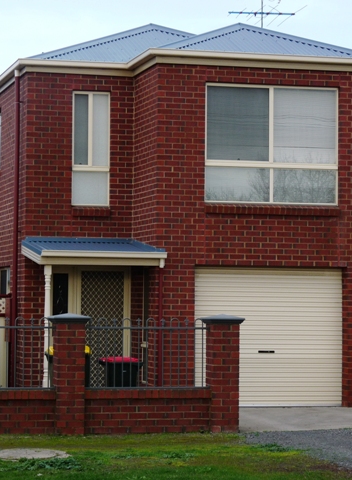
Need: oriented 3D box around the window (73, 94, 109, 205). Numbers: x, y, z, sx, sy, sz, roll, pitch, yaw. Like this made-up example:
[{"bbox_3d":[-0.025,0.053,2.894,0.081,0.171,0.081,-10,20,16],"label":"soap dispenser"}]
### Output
[{"bbox_3d":[-1.332,-1.422,26.416,0.600,1.790,0.100,1,-2,-14],"label":"window"}]

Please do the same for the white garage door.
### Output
[{"bbox_3d":[1.385,1.474,25.558,2.400,2.110,0.100,1,-2,-14],"label":"white garage door"}]

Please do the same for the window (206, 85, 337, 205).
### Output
[{"bbox_3d":[1.461,-1.432,25.524,2.090,1.790,0.100,1,-2,-14],"label":"window"}]

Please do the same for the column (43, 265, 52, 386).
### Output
[{"bbox_3d":[-1.885,1.408,24.540,0.100,2.090,0.100,1,-2,-14],"label":"column"}]

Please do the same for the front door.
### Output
[{"bbox_3d":[-1.337,1.462,26.355,1.270,2.080,0.100,1,-2,-14],"label":"front door"}]

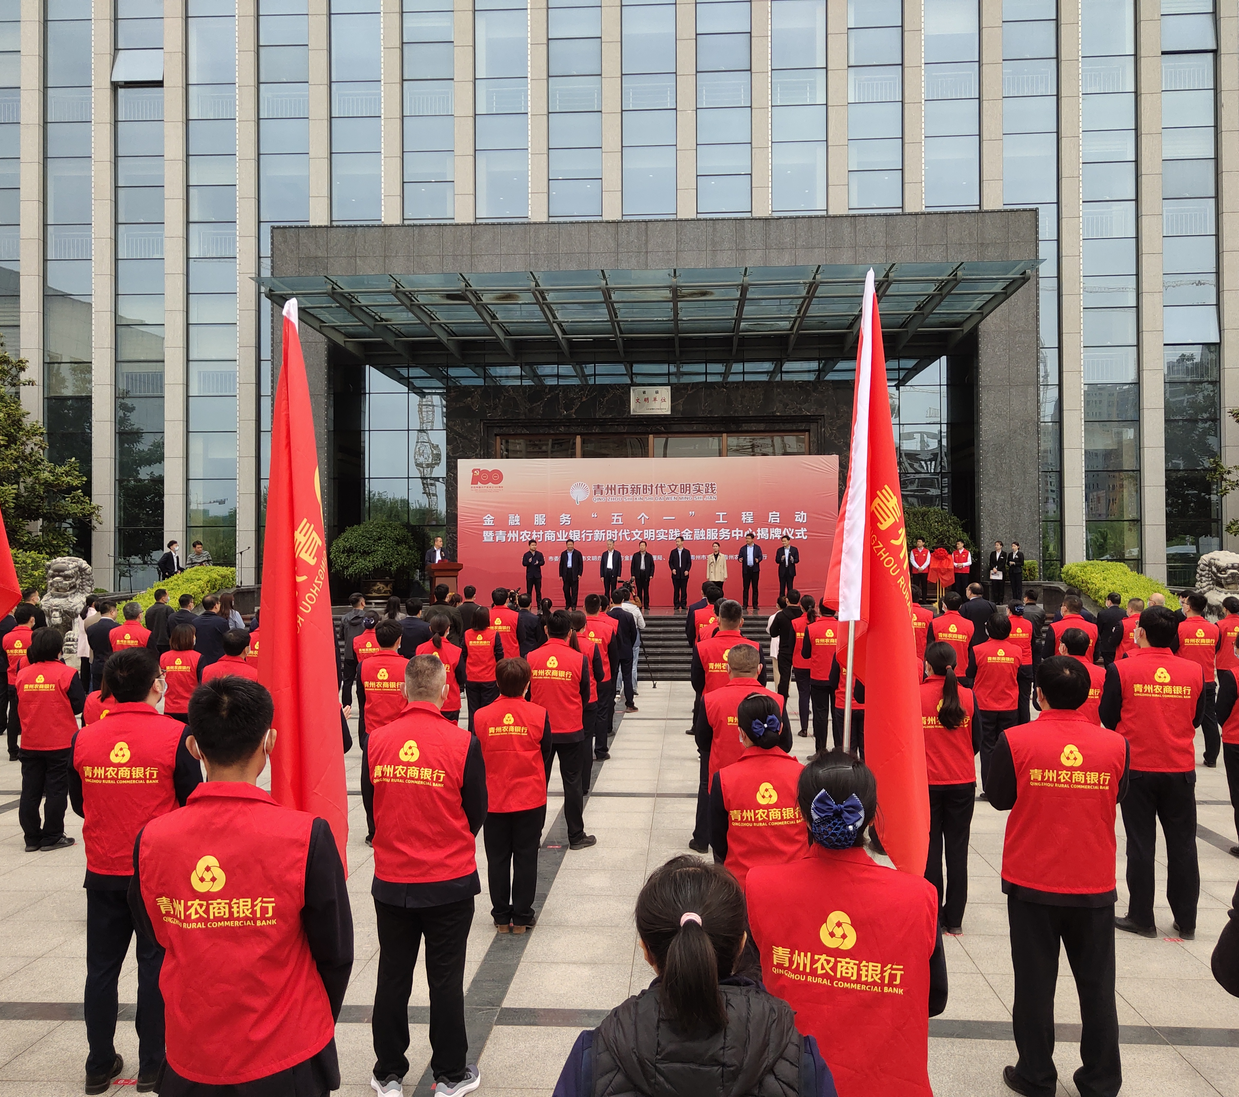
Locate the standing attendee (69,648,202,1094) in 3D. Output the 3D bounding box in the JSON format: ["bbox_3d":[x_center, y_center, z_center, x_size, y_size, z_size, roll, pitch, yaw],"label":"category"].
[{"bbox_3d":[-1.971,1.302,5.150,0.540,1.760,0.360,0,-1,9],"label":"standing attendee"}]

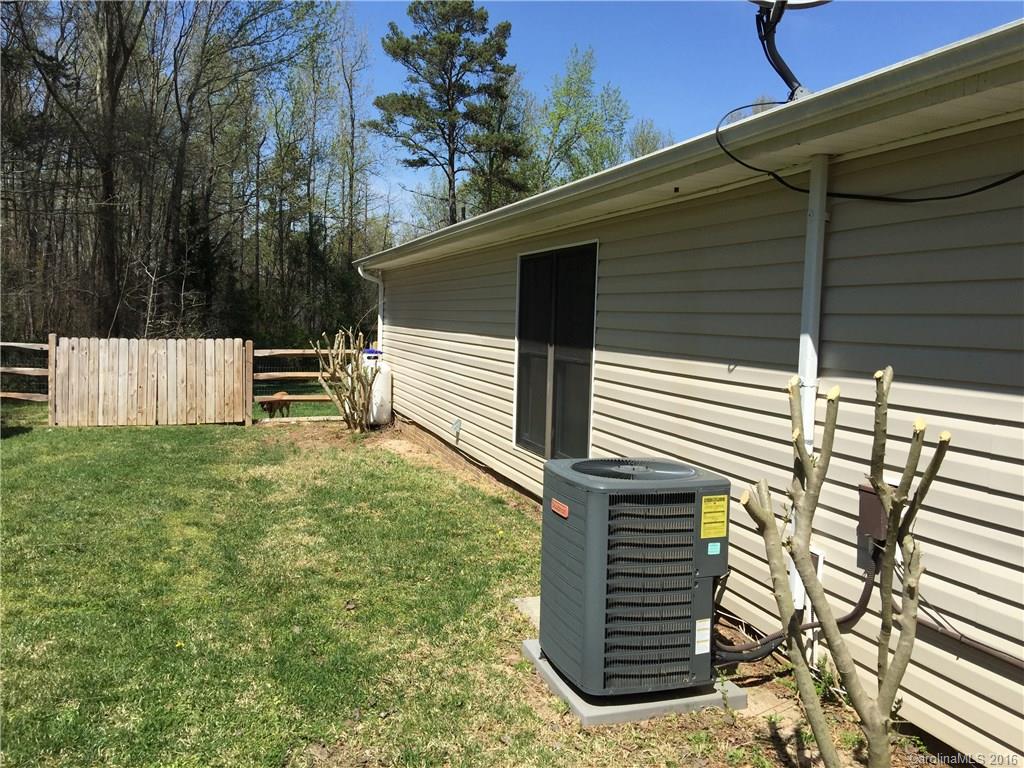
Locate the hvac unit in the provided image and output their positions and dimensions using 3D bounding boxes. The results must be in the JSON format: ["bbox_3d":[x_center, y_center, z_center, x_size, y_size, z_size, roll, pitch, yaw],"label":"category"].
[{"bbox_3d":[0.550,0.873,4.141,0.688,0.938,0.718,0,5,-18],"label":"hvac unit"}]

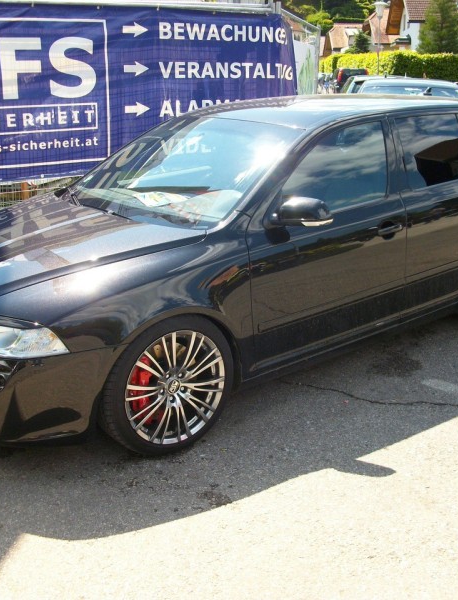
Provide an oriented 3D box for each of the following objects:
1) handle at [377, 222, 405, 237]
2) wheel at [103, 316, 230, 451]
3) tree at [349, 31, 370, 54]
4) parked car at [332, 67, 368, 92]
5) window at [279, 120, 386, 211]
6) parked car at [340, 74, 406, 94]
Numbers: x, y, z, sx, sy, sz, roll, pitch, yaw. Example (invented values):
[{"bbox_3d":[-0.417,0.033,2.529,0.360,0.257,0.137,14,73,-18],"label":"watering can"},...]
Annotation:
[{"bbox_3d":[0.818,-0.358,3.986,0.200,0.045,0.050,-14,21,-37],"label":"handle"},{"bbox_3d":[-0.278,0.346,3.336,0.630,0.630,0.225,-14,19,-38],"label":"wheel"},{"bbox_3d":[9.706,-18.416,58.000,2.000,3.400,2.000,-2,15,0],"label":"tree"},{"bbox_3d":[5.910,-10.513,38.331,1.770,1.620,4.400,0,17,5],"label":"parked car"},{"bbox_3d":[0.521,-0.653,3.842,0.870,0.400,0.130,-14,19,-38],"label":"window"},{"bbox_3d":[3.301,-4.340,17.750,1.740,1.480,4.300,1,17,8],"label":"parked car"}]

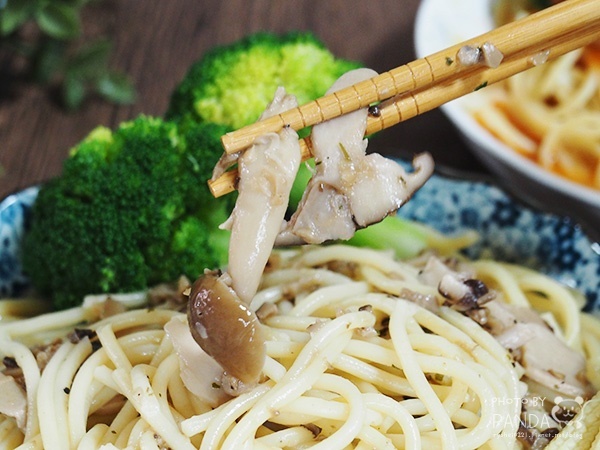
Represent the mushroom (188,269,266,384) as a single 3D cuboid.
[{"bbox_3d":[-0.017,0.024,0.405,0.013,0.029,0.026,-27,0,-24],"label":"mushroom"}]

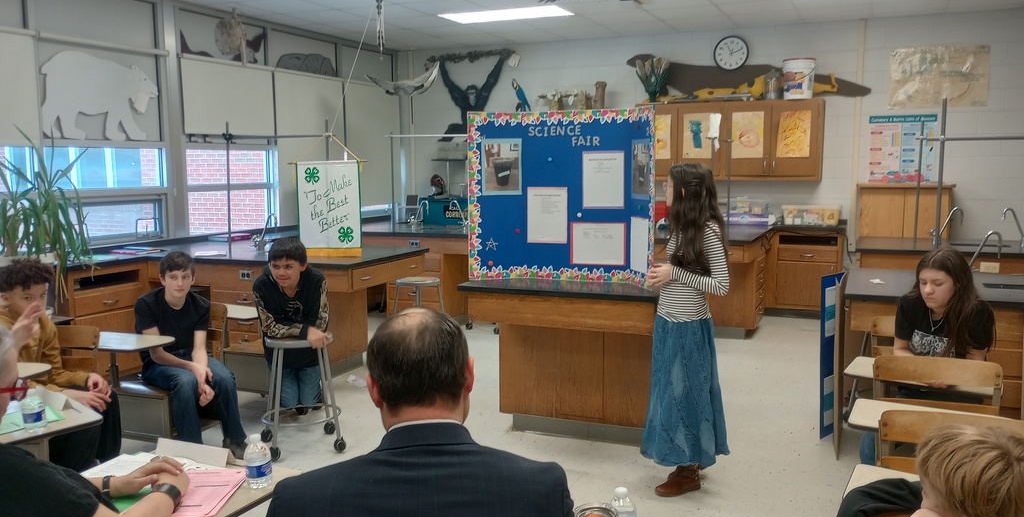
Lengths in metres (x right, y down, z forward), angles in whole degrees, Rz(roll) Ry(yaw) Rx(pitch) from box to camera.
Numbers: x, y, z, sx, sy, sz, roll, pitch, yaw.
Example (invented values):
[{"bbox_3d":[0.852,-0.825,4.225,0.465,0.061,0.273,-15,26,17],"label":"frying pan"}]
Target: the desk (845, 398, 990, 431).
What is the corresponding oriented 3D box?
[{"bbox_3d":[1.452,0.863,2.807,0.600,0.660,0.420,2,7,23],"label":"desk"}]

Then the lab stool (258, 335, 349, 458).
[{"bbox_3d":[-1.141,0.720,4.489,0.440,0.620,0.440,-2,7,-17],"label":"lab stool"}]

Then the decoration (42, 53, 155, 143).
[{"bbox_3d":[-3.025,-1.189,6.153,0.030,0.630,1.030,3,7,23],"label":"decoration"}]

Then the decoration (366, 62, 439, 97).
[{"bbox_3d":[-1.188,-1.942,9.000,0.780,0.370,0.350,-1,7,-7],"label":"decoration"}]

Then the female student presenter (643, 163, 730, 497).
[{"bbox_3d":[0.823,0.321,3.913,0.410,1.525,0.420,-1,7,-7],"label":"female student presenter"}]

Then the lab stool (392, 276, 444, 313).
[{"bbox_3d":[-0.737,0.464,6.617,0.400,0.600,0.400,2,7,23],"label":"lab stool"}]

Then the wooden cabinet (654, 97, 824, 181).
[{"bbox_3d":[2.194,-1.188,8.442,1.800,0.770,0.340,3,7,23],"label":"wooden cabinet"}]

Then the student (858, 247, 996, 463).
[{"bbox_3d":[1.702,0.551,3.363,0.480,1.150,0.700,4,8,34],"label":"student"}]

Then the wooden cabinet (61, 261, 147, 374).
[{"bbox_3d":[-2.877,0.472,5.534,0.620,0.890,0.630,3,7,23],"label":"wooden cabinet"}]

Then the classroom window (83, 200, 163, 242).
[{"bbox_3d":[-3.018,-0.283,6.303,0.070,0.370,0.930,3,7,23],"label":"classroom window"}]

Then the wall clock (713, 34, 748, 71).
[{"bbox_3d":[2.225,-2.085,8.433,0.353,0.353,0.050,2,7,23],"label":"wall clock"}]

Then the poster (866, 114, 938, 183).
[{"bbox_3d":[3.720,-1.043,7.923,0.590,0.650,0.015,2,7,23],"label":"poster"}]

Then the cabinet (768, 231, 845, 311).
[{"bbox_3d":[2.890,0.126,8.124,0.720,0.880,0.560,2,7,23],"label":"cabinet"}]

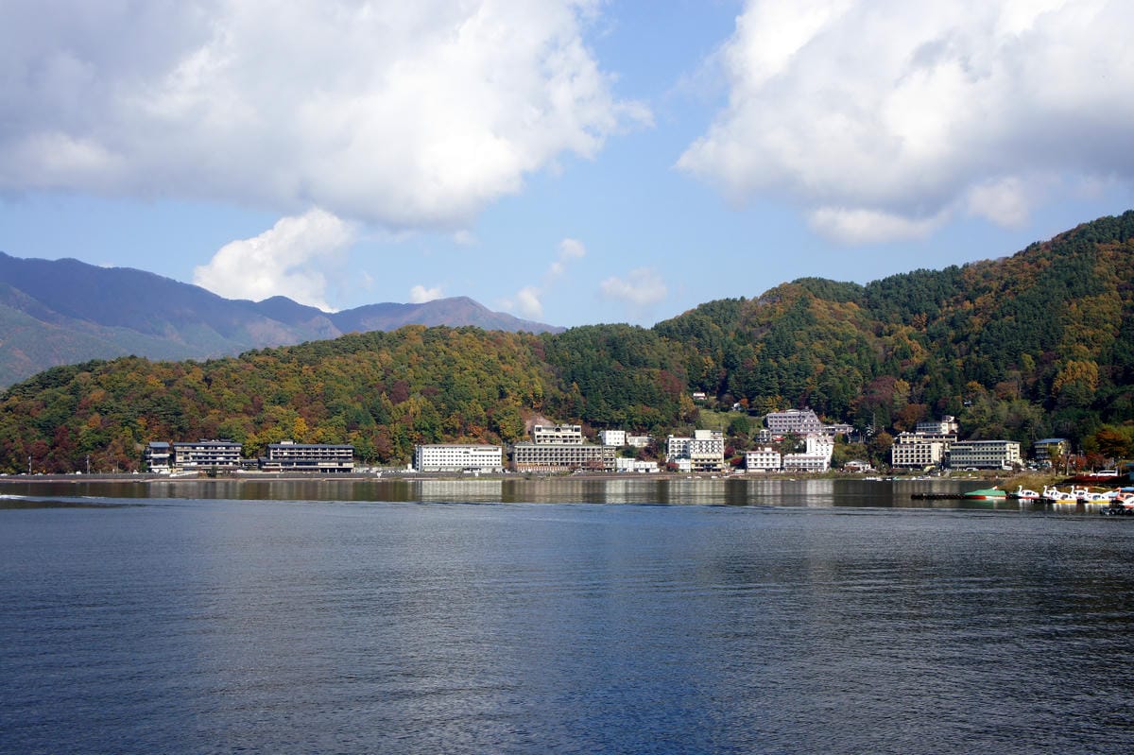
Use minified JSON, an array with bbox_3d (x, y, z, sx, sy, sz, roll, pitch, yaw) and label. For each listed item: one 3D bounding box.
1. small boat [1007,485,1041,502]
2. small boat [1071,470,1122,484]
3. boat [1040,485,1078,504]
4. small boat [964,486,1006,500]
[{"bbox_3d":[63.419,15.813,186.000,3.000,2.000,1.700,-1,-4,11],"label":"small boat"},{"bbox_3d":[86.773,16.270,222.000,7.900,2.500,2.500,-1,-4,11],"label":"small boat"},{"bbox_3d":[60.520,14.315,165.000,3.000,2.000,1.700,-1,-4,11],"label":"boat"},{"bbox_3d":[56.868,15.694,184.000,5.600,1.750,2.100,-1,-4,11],"label":"small boat"}]

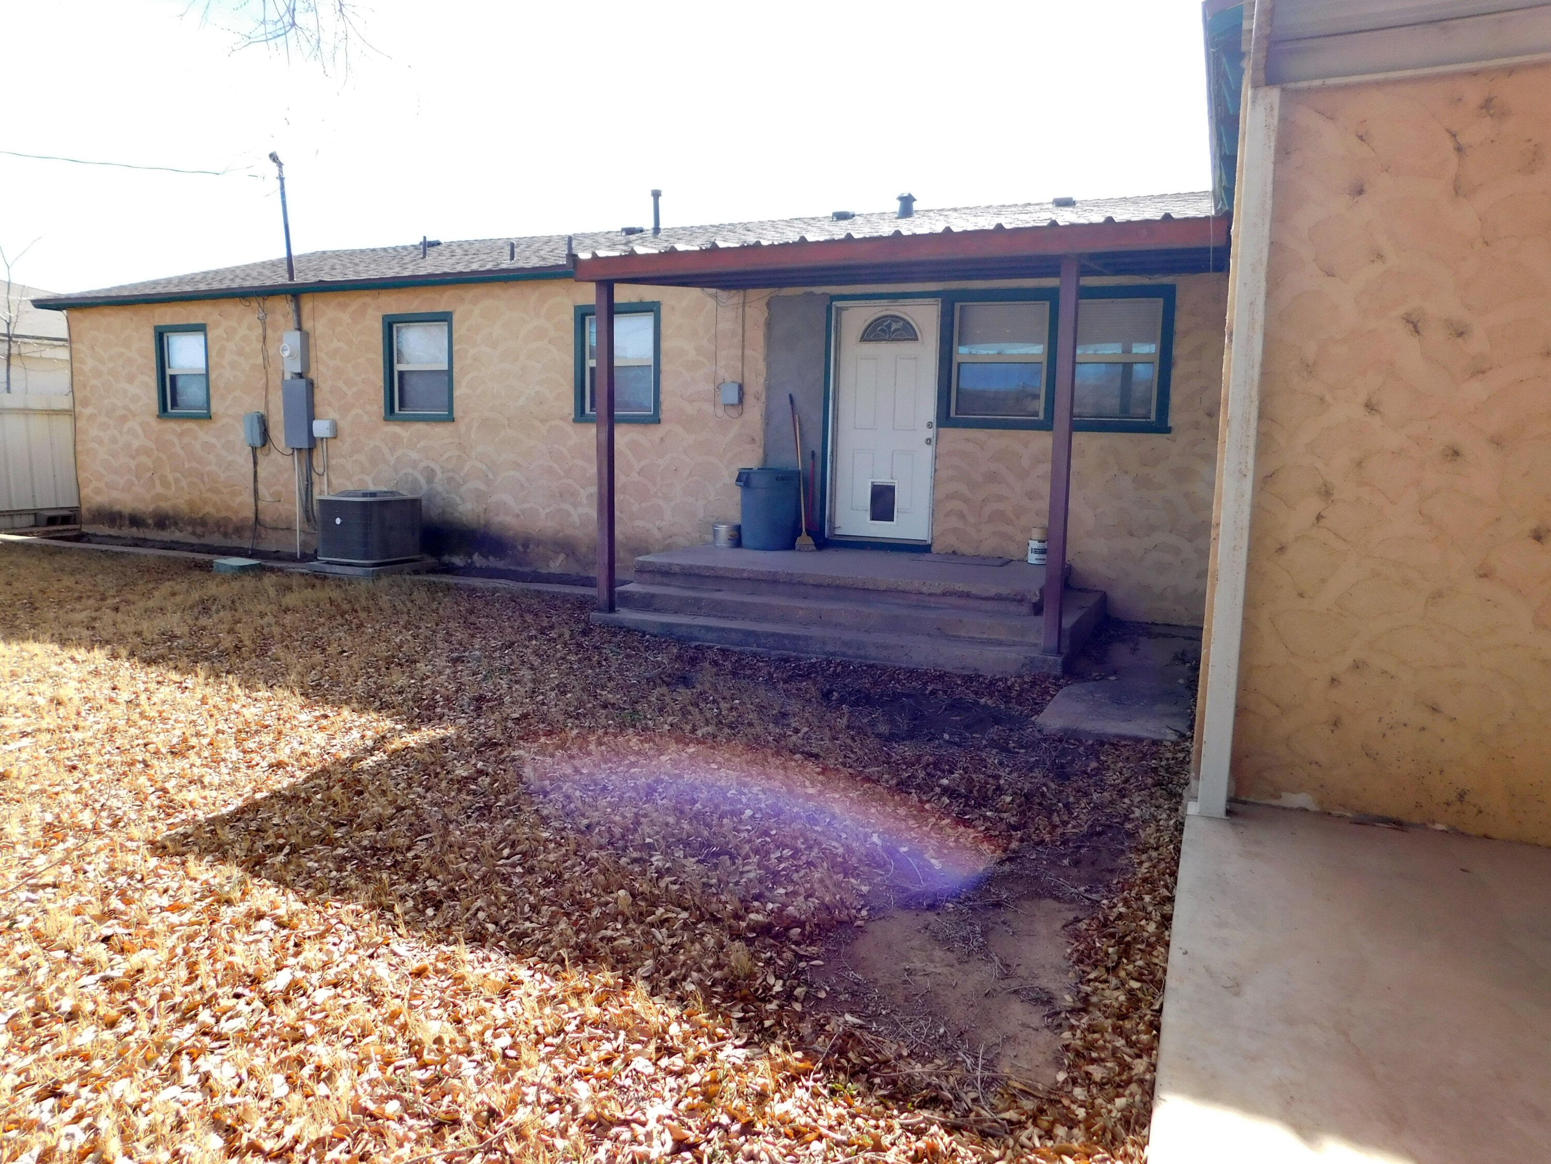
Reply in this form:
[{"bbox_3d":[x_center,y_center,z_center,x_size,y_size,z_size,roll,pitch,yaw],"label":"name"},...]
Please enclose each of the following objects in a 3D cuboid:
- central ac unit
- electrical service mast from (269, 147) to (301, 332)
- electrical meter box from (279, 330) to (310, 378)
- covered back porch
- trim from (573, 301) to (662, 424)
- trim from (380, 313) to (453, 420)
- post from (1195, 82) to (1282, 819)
[{"bbox_3d":[-4.142,-0.574,10.524,0.720,0.715,0.730,4,8,23],"label":"central ac unit"},{"bbox_3d":[-5.455,-3.780,11.469,0.180,1.892,0.160,0,9,24],"label":"electrical service mast"},{"bbox_3d":[-5.446,-2.594,11.622,0.270,0.465,0.220,4,8,23],"label":"electrical meter box"},{"bbox_3d":[0.983,-1.077,7.759,4.350,2.860,2.390,4,8,23],"label":"covered back porch"},{"bbox_3d":[-1.526,-2.125,10.074,0.980,1.145,0.100,4,8,23],"label":"trim"},{"bbox_3d":[-3.795,-2.288,11.059,0.980,1.140,0.100,4,8,23],"label":"trim"},{"bbox_3d":[1.589,-0.391,3.537,0.090,2.454,0.090,4,8,23],"label":"post"}]

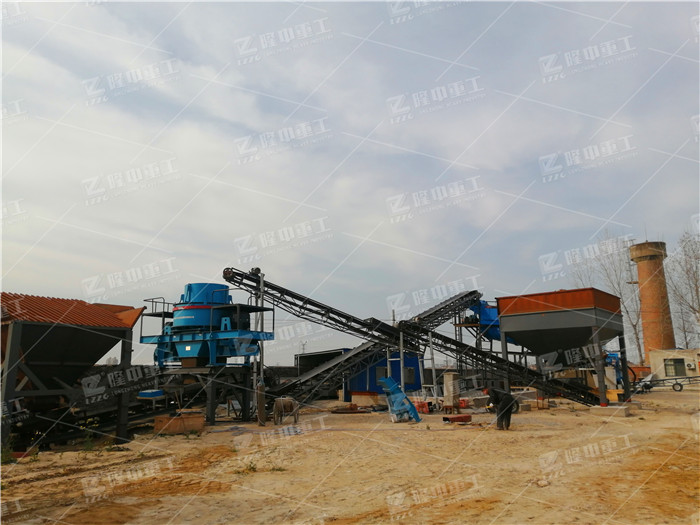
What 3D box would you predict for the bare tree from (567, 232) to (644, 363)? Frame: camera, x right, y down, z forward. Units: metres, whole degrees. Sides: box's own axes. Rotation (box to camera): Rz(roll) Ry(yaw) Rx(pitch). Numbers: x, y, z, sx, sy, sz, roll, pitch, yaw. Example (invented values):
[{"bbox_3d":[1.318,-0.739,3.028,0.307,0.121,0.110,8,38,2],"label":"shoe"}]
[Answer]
[{"bbox_3d":[25.688,4.548,53.792,6.400,14.840,6.000,-6,-12,25],"label":"bare tree"}]

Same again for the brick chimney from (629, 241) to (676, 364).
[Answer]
[{"bbox_3d":[29.178,4.801,51.891,3.600,13.563,3.600,-7,-13,29],"label":"brick chimney"}]

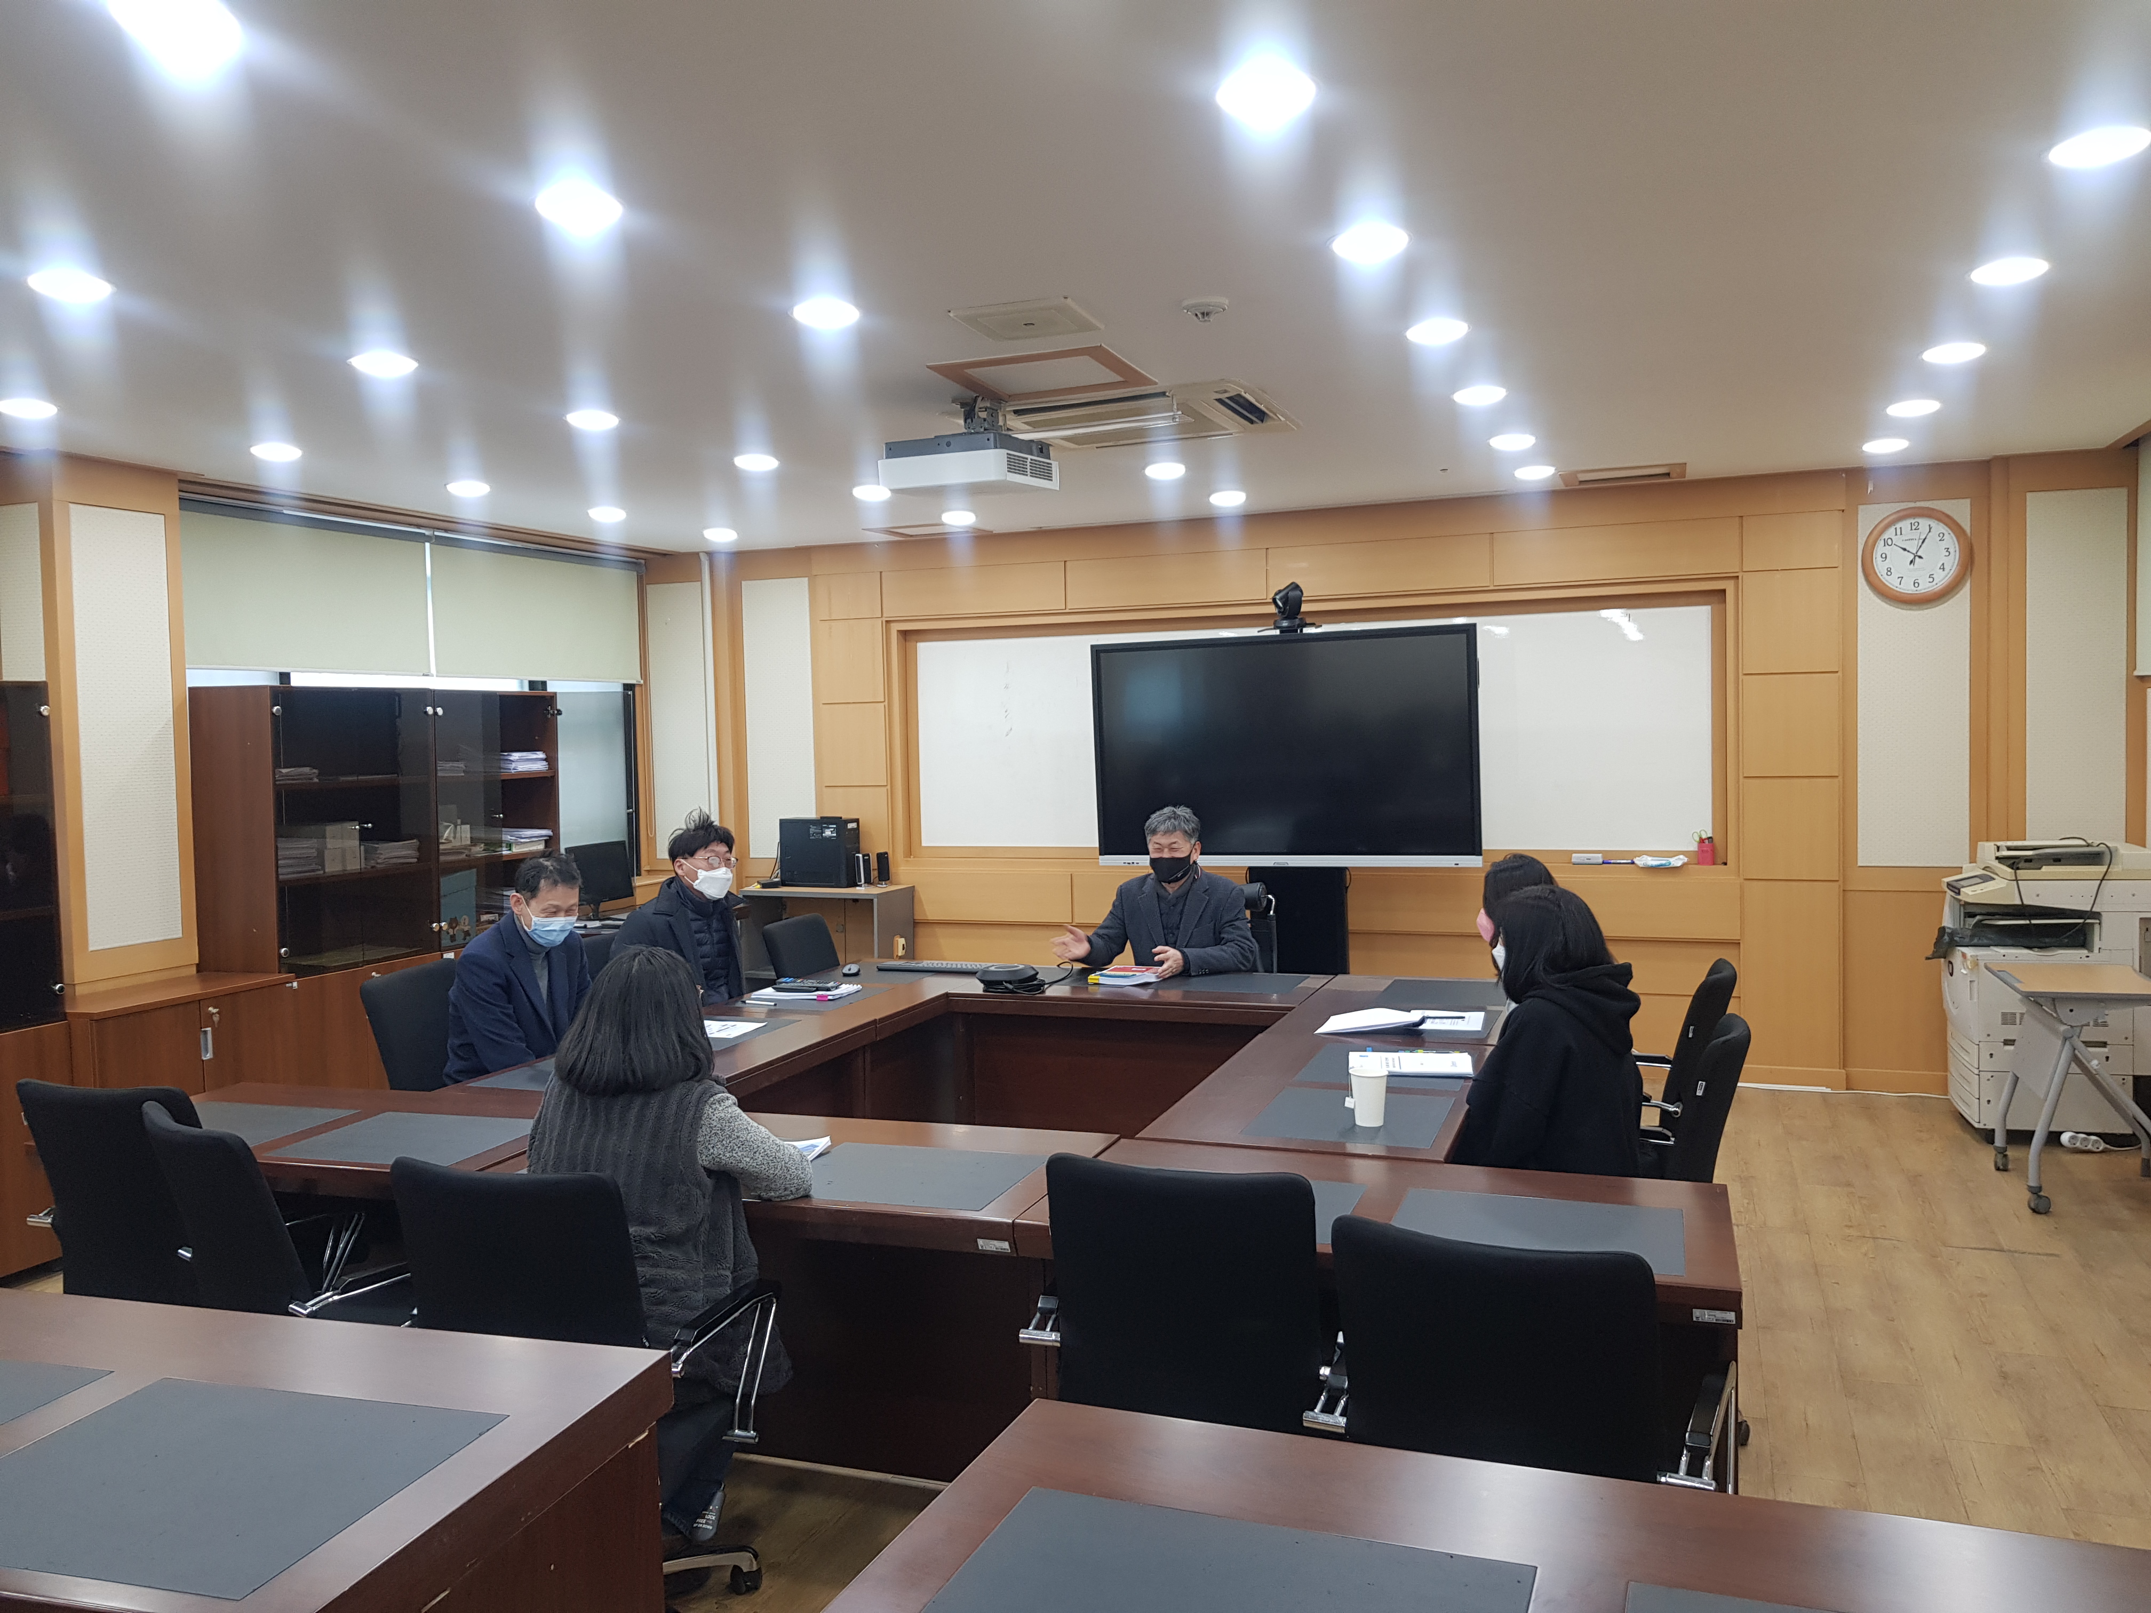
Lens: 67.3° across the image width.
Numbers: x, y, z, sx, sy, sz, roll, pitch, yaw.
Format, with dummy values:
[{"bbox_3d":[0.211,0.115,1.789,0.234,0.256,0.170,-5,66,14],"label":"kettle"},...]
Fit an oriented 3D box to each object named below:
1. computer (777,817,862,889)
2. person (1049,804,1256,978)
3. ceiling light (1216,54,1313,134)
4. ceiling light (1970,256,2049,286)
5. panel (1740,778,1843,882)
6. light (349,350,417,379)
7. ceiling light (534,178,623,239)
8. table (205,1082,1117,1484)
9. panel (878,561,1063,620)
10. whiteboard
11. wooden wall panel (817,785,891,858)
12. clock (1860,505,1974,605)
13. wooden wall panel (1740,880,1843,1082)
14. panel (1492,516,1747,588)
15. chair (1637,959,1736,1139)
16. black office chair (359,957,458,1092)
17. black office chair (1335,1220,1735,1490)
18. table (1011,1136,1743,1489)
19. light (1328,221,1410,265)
[{"bbox_3d":[-1.339,0.246,8.518,0.410,0.360,0.175,0,2,20],"label":"computer"},{"bbox_3d":[0.295,0.671,5.833,0.664,1.332,0.750,0,3,24],"label":"person"},{"bbox_3d":[0.306,-1.140,2.588,0.155,0.030,0.155,0,3,21],"label":"ceiling light"},{"bbox_3d":[2.110,-1.200,3.645,0.175,0.030,0.175,0,3,21],"label":"ceiling light"},{"bbox_3d":[3.014,0.091,6.805,0.374,0.435,0.025,0,3,21],"label":"panel"},{"bbox_3d":[-1.772,-1.126,4.134,0.165,0.030,0.165,0,3,21],"label":"light"},{"bbox_3d":[-0.942,-1.135,3.065,0.155,0.030,0.155,0,3,21],"label":"ceiling light"},{"bbox_3d":[-1.148,1.110,3.614,2.420,0.740,0.620,0,3,19],"label":"table"},{"bbox_3d":[-0.531,-1.102,8.210,1.022,0.238,0.020,0,3,21],"label":"panel"},{"bbox_3d":[0.975,-0.324,7.654,3.796,1.051,0.040,0,3,21],"label":"whiteboard"},{"bbox_3d":[-1.197,0.122,8.822,0.410,0.450,0.030,0,2,20],"label":"wooden wall panel"},{"bbox_3d":[3.466,-1.035,6.660,0.399,0.399,0.050,0,3,21],"label":"clock"},{"bbox_3d":[3.075,0.751,6.931,0.393,0.868,0.020,0,3,21],"label":"wooden wall panel"},{"bbox_3d":[2.472,-1.167,7.419,1.080,0.250,0.030,0,2,20],"label":"panel"},{"bbox_3d":[1.445,0.903,4.272,0.600,0.970,0.570,0,3,21],"label":"chair"},{"bbox_3d":[-1.824,0.974,5.061,0.600,0.940,0.600,-1,2,16],"label":"black office chair"},{"bbox_3d":[0.694,1.033,2.477,0.580,0.910,0.600,0,3,26],"label":"black office chair"},{"bbox_3d":[0.566,1.105,3.009,1.225,0.740,0.620,0,2,22],"label":"table"},{"bbox_3d":[0.604,-1.156,3.317,0.145,0.040,0.145,0,3,21],"label":"light"}]

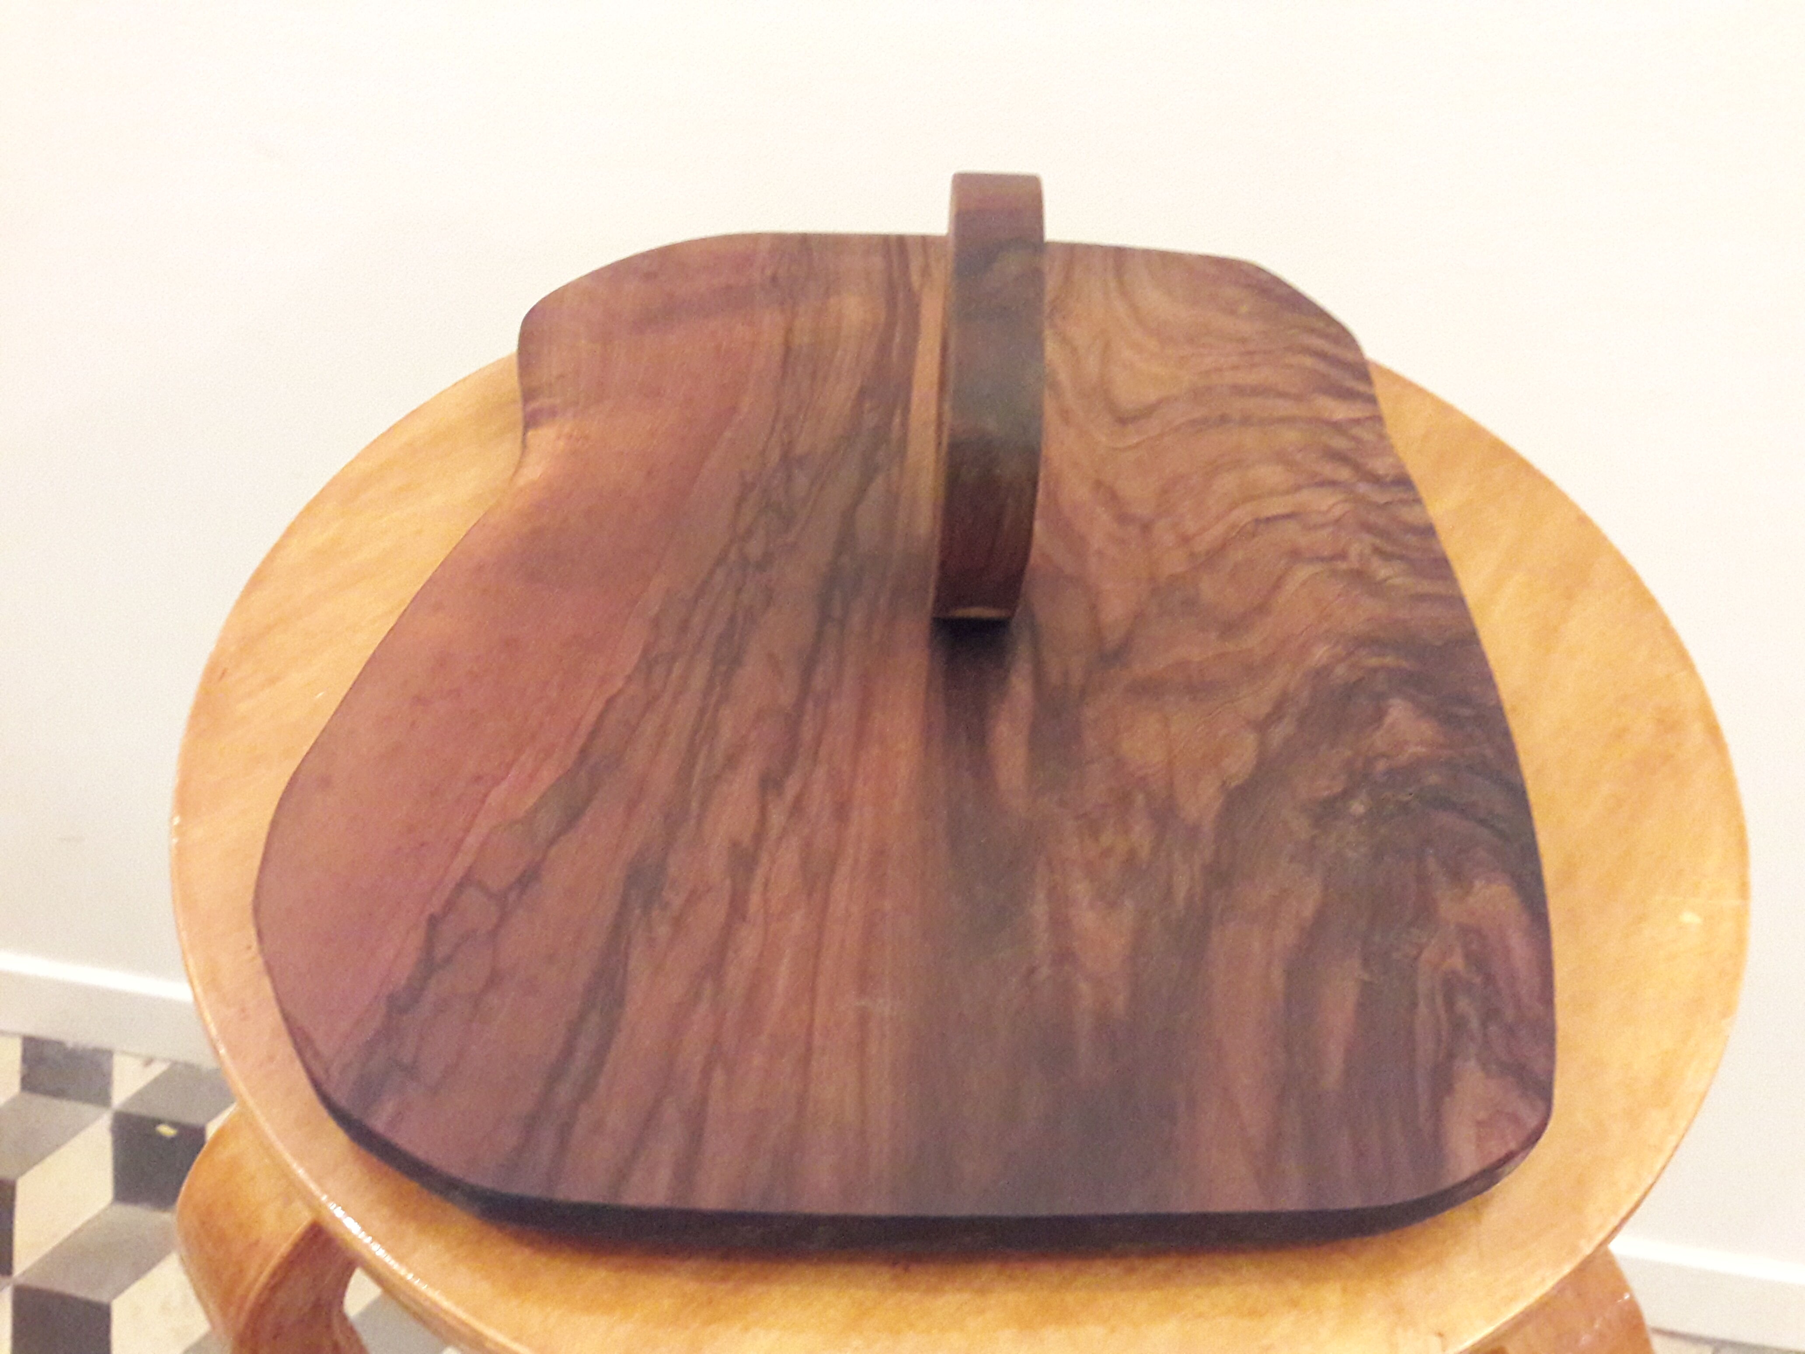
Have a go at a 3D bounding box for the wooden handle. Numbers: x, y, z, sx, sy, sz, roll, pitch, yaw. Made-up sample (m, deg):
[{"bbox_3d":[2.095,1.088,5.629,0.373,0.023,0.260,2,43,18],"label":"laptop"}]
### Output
[{"bbox_3d":[0.020,-0.073,0.351,0.020,0.071,0.108,3,47,-1],"label":"wooden handle"}]

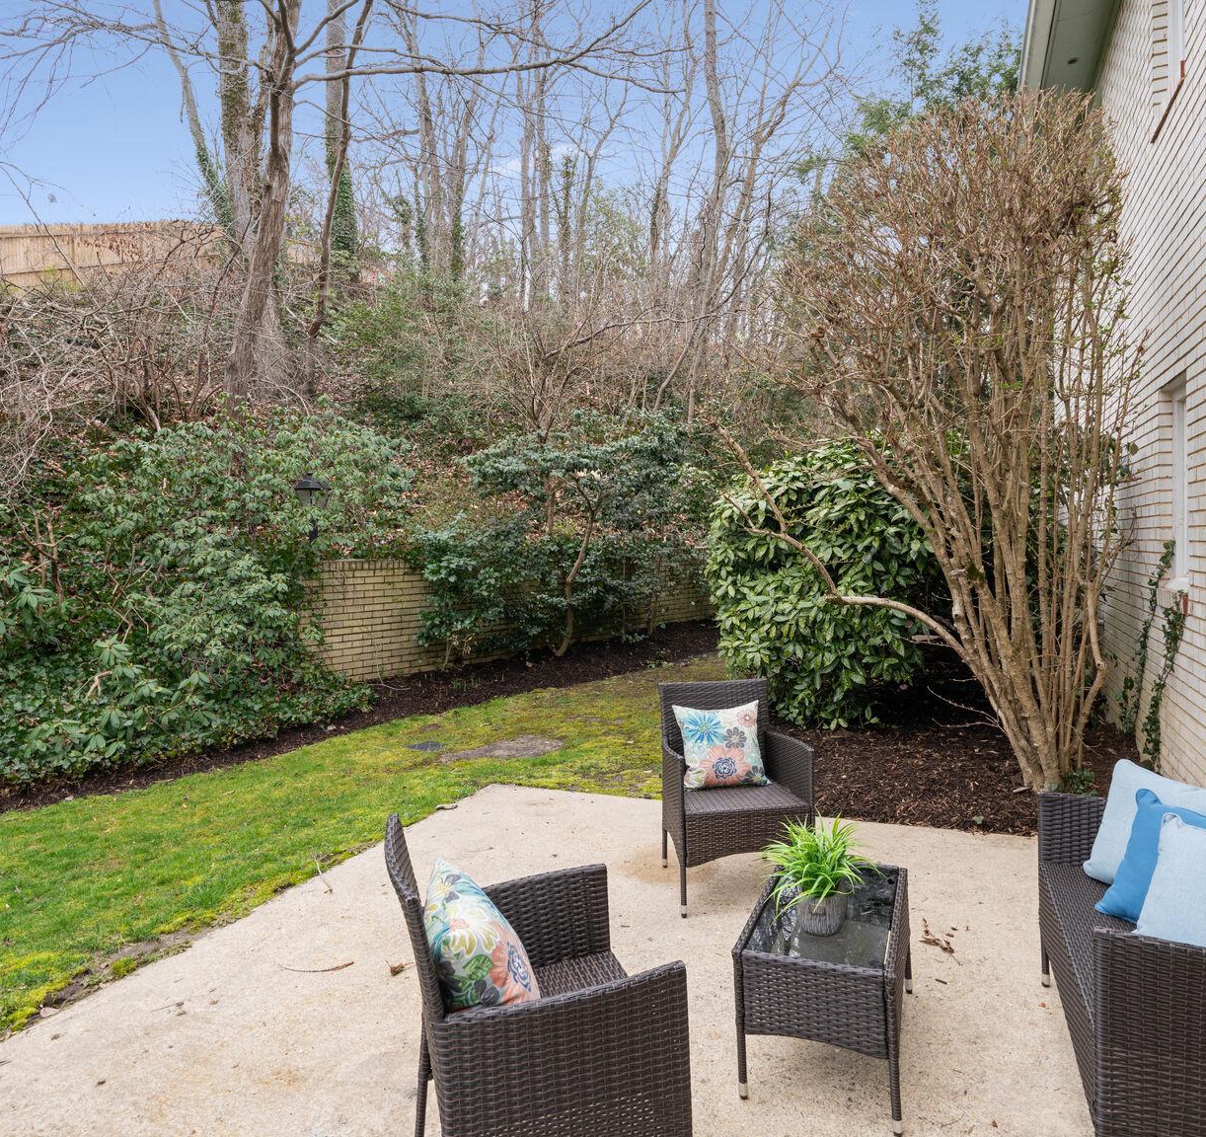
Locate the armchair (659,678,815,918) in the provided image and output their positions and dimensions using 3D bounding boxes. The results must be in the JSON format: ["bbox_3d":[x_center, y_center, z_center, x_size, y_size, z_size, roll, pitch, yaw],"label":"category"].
[{"bbox_3d":[0.556,0.953,3.475,0.545,0.845,0.550,-1,2,-6],"label":"armchair"}]

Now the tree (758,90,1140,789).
[{"bbox_3d":[2.069,-0.787,4.829,2.250,4.100,2.050,-1,2,0],"label":"tree"}]

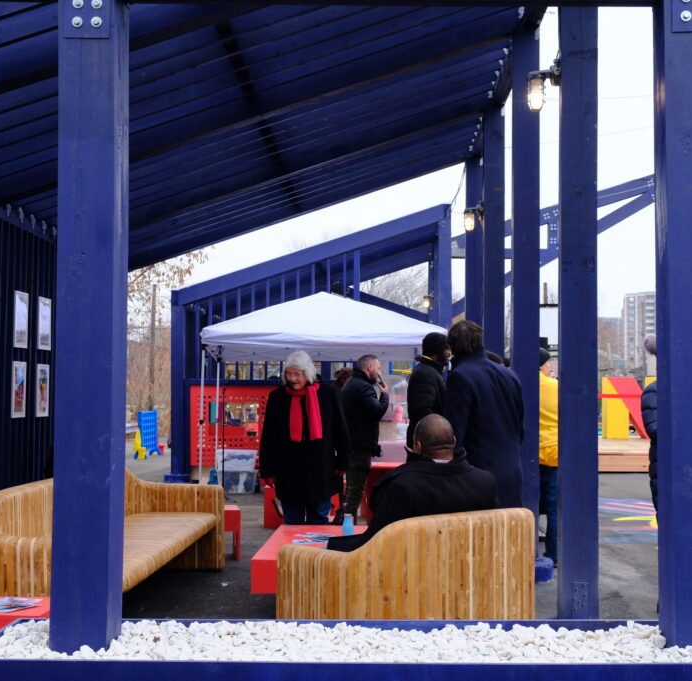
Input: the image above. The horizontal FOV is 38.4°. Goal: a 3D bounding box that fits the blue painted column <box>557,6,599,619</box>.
[{"bbox_3d":[1.231,-0.395,5.300,0.190,3.760,0.190,0,-3,0],"label":"blue painted column"}]

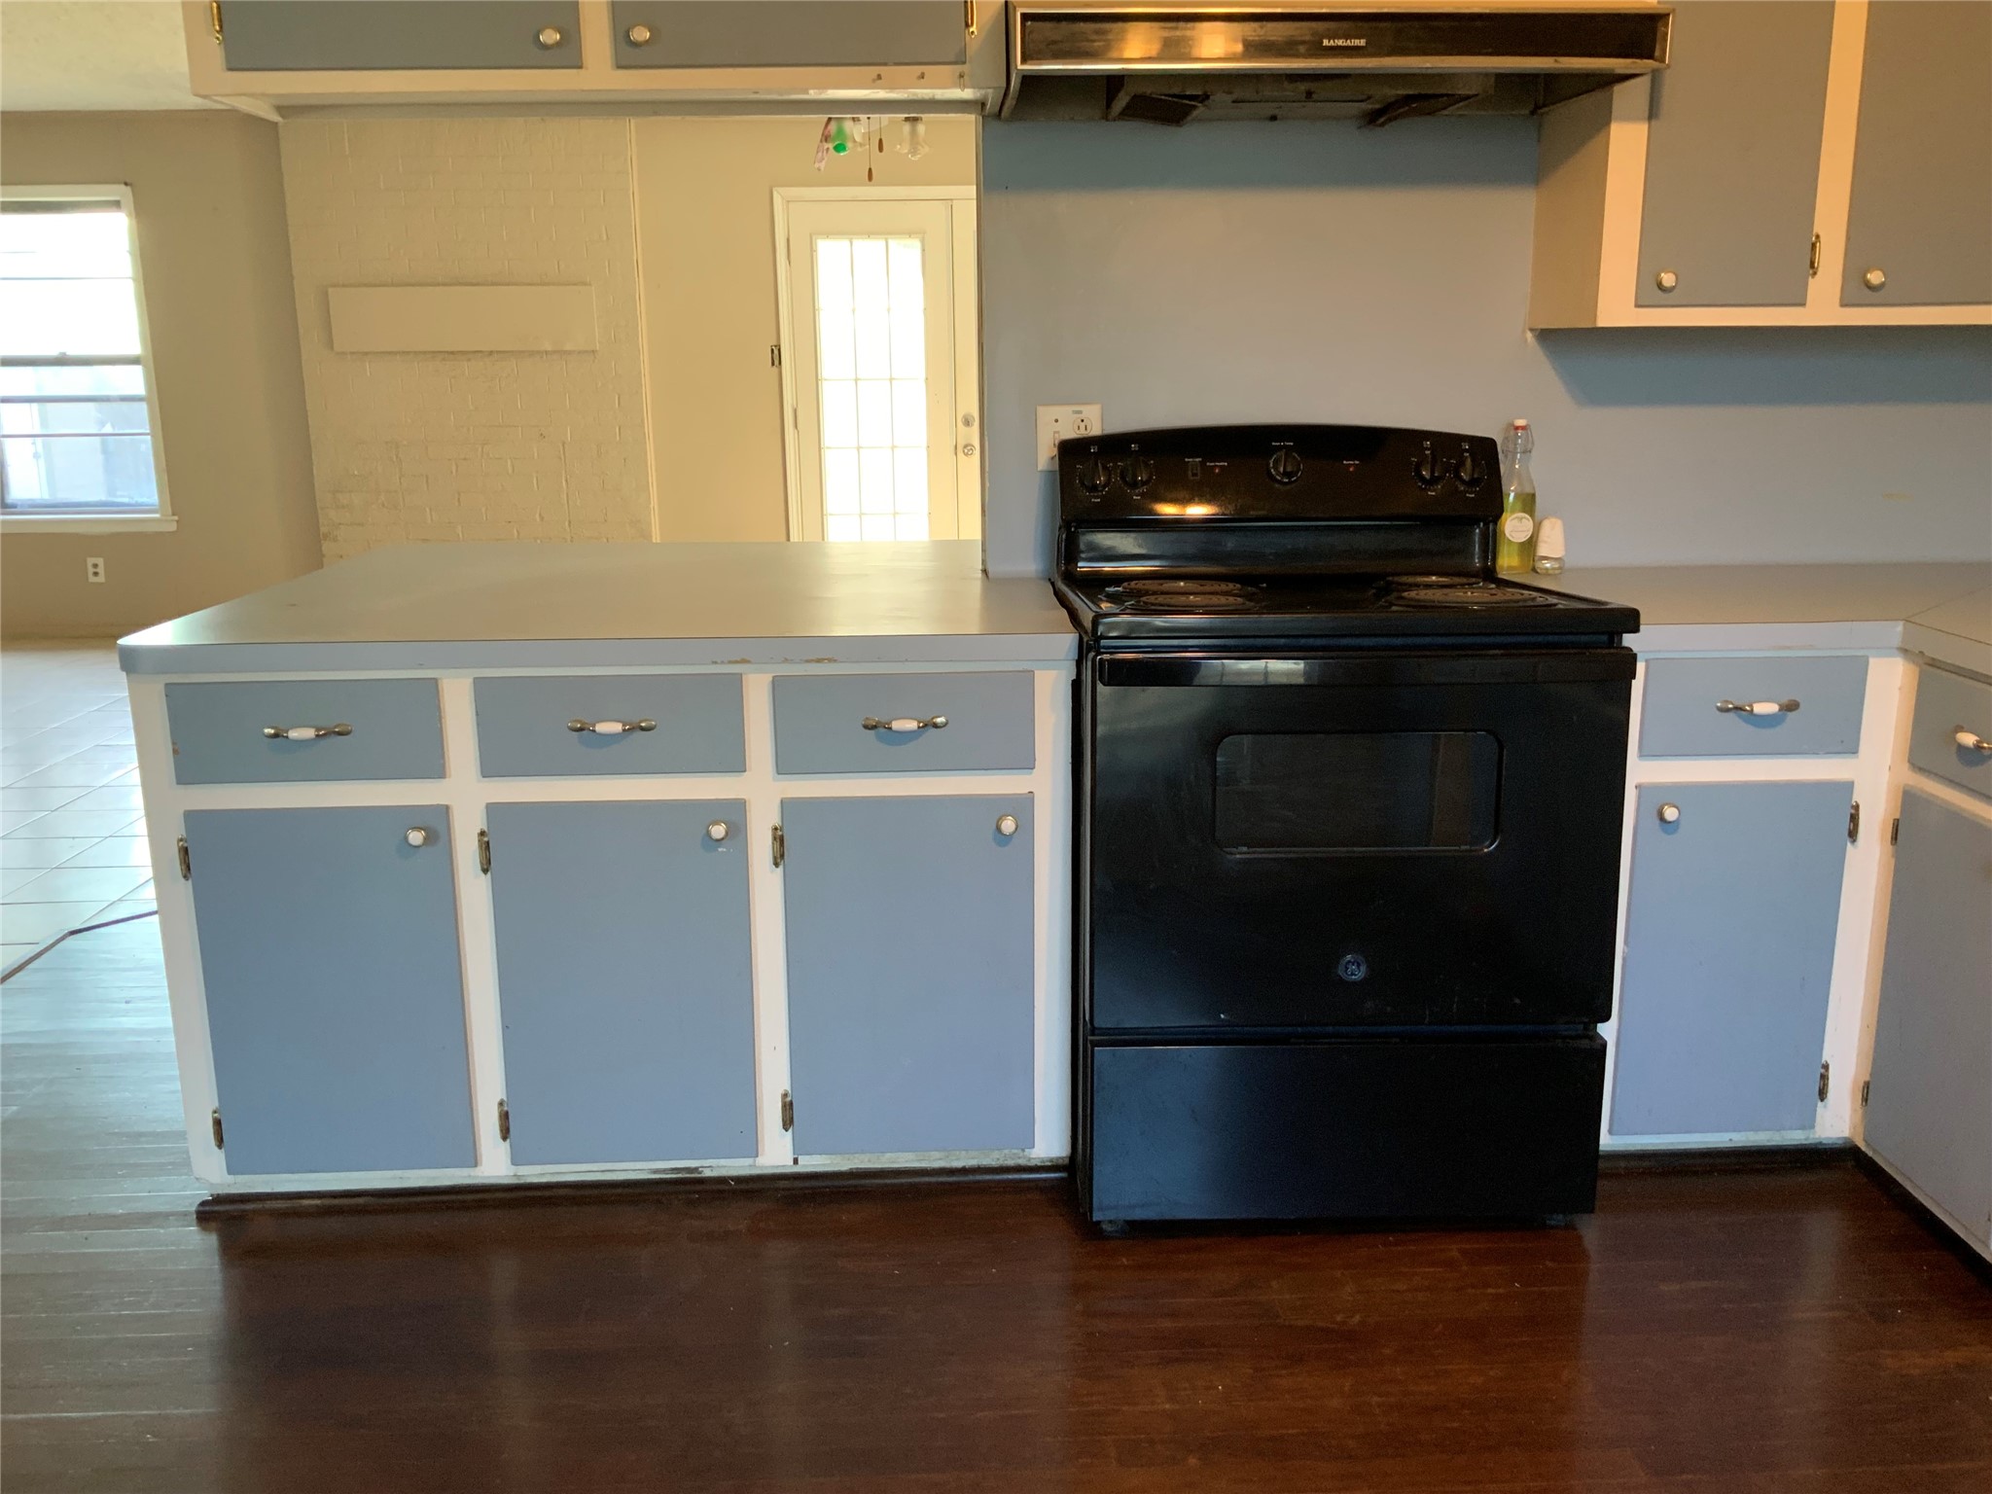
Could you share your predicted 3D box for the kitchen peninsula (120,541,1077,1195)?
[{"bbox_3d":[-0.612,0.132,3.120,1.397,0.881,1.280,-1,13,-3],"label":"kitchen peninsula"}]

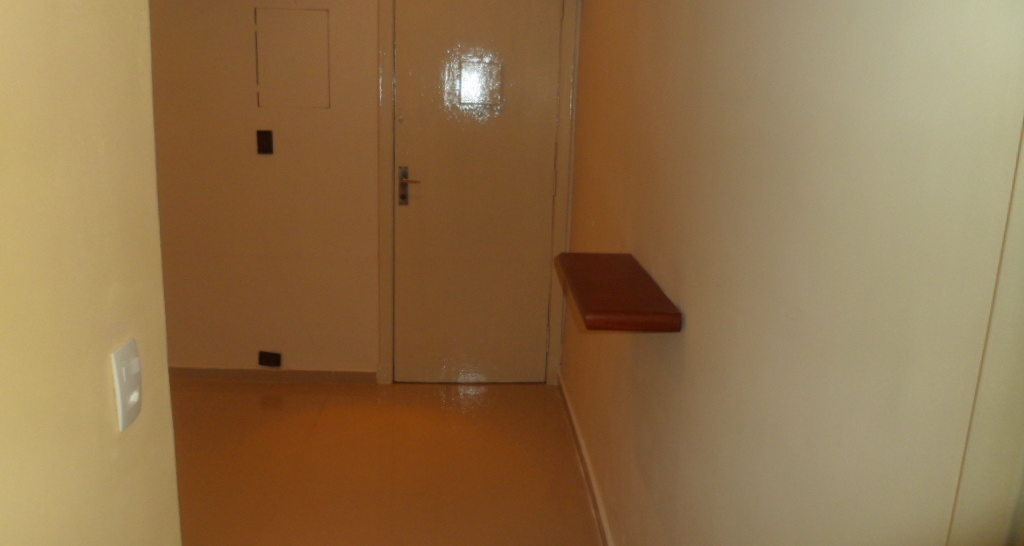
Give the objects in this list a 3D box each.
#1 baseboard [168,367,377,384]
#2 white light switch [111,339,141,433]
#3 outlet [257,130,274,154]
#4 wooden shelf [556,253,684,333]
[{"bbox_3d":[-1.254,0.527,3.949,1.090,0.066,0.015,2,12,-2],"label":"baseboard"},{"bbox_3d":[-0.574,0.165,1.149,0.010,0.118,0.075,2,12,-2],"label":"white light switch"},{"bbox_3d":[-1.194,-0.629,3.715,0.071,0.111,0.010,2,12,-2],"label":"outlet"},{"bbox_3d":[0.252,0.036,1.968,0.212,0.049,0.650,2,12,-2],"label":"wooden shelf"}]

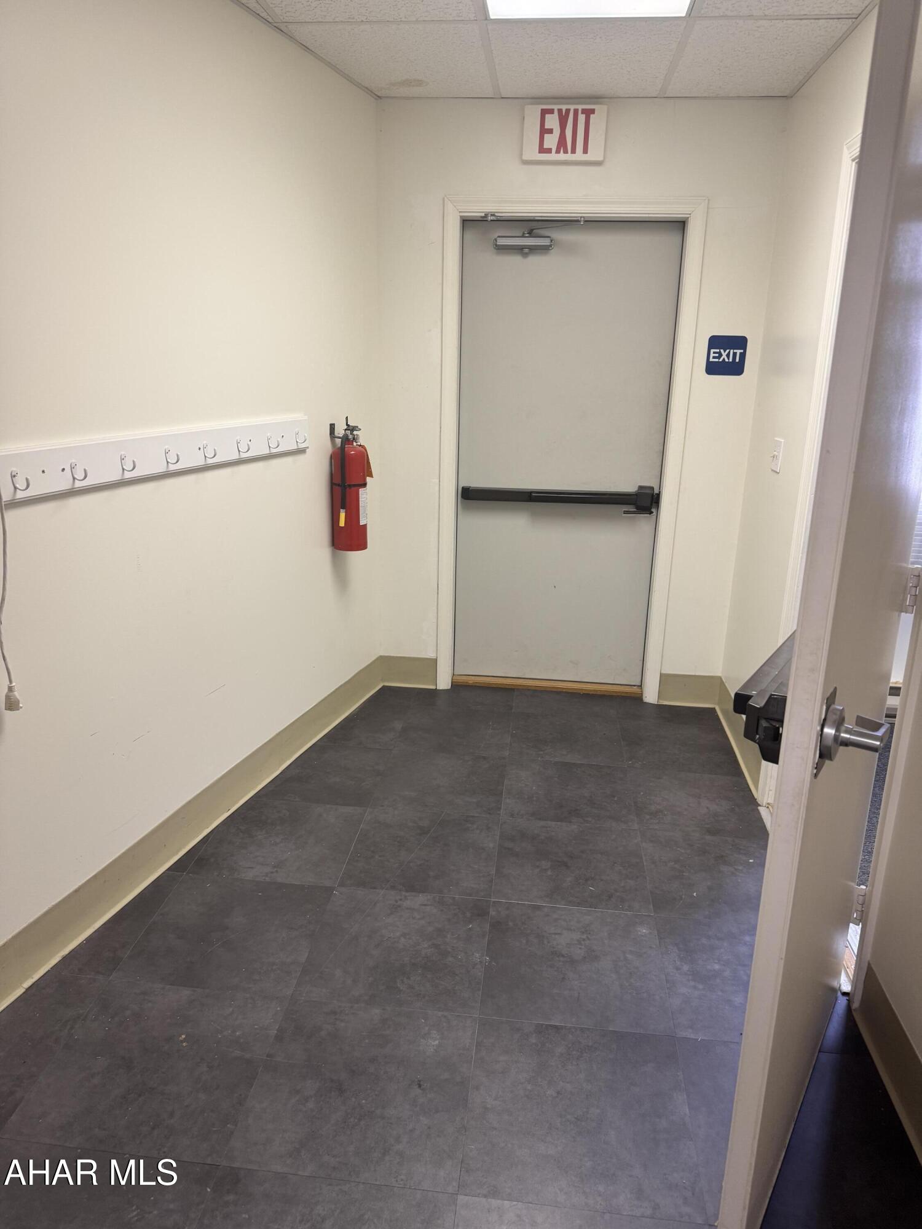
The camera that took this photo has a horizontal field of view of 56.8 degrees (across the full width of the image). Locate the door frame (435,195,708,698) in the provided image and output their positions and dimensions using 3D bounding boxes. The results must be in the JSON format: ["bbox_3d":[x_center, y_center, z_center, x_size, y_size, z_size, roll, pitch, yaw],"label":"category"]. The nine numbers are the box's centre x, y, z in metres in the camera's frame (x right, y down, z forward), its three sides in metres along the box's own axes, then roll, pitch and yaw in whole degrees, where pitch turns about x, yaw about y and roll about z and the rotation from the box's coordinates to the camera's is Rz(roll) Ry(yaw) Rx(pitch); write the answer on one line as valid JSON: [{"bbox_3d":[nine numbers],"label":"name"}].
[{"bbox_3d":[0.426,-0.640,3.699,1.028,2.116,0.125,3,17,5],"label":"door frame"}]

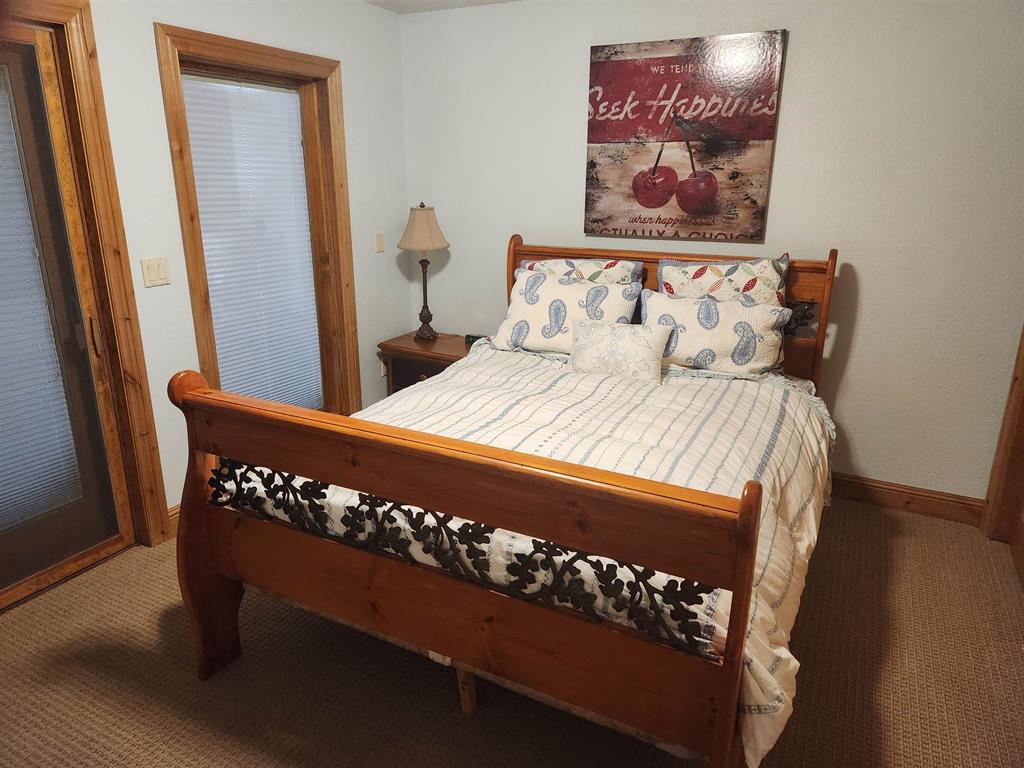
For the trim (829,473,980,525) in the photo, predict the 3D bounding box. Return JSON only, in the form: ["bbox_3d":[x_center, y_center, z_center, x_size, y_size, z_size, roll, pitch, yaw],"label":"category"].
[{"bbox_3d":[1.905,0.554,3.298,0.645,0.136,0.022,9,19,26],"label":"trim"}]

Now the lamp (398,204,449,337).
[{"bbox_3d":[-0.529,-0.671,4.087,0.375,0.810,0.375,0,17,0],"label":"lamp"}]

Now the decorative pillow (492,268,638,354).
[{"bbox_3d":[0.276,-0.365,3.458,0.670,0.430,0.165,9,-1,26],"label":"decorative pillow"}]

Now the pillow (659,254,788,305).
[{"bbox_3d":[0.954,-0.332,3.232,0.620,0.470,0.150,9,7,26],"label":"pillow"}]

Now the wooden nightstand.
[{"bbox_3d":[-0.434,0.044,4.140,0.600,0.600,0.430,9,19,26],"label":"wooden nightstand"}]

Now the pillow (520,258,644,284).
[{"bbox_3d":[0.339,-0.419,3.543,0.660,0.460,0.150,9,7,26],"label":"pillow"}]

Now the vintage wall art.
[{"bbox_3d":[0.816,-1.200,3.375,0.920,0.920,0.030,9,19,26],"label":"vintage wall art"}]

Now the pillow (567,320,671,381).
[{"bbox_3d":[0.485,-0.173,3.124,0.440,0.255,0.115,9,-6,26],"label":"pillow"}]

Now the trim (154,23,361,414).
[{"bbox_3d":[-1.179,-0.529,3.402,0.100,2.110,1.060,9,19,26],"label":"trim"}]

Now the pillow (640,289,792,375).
[{"bbox_3d":[0.922,-0.250,3.149,0.660,0.400,0.165,9,-5,26],"label":"pillow"}]

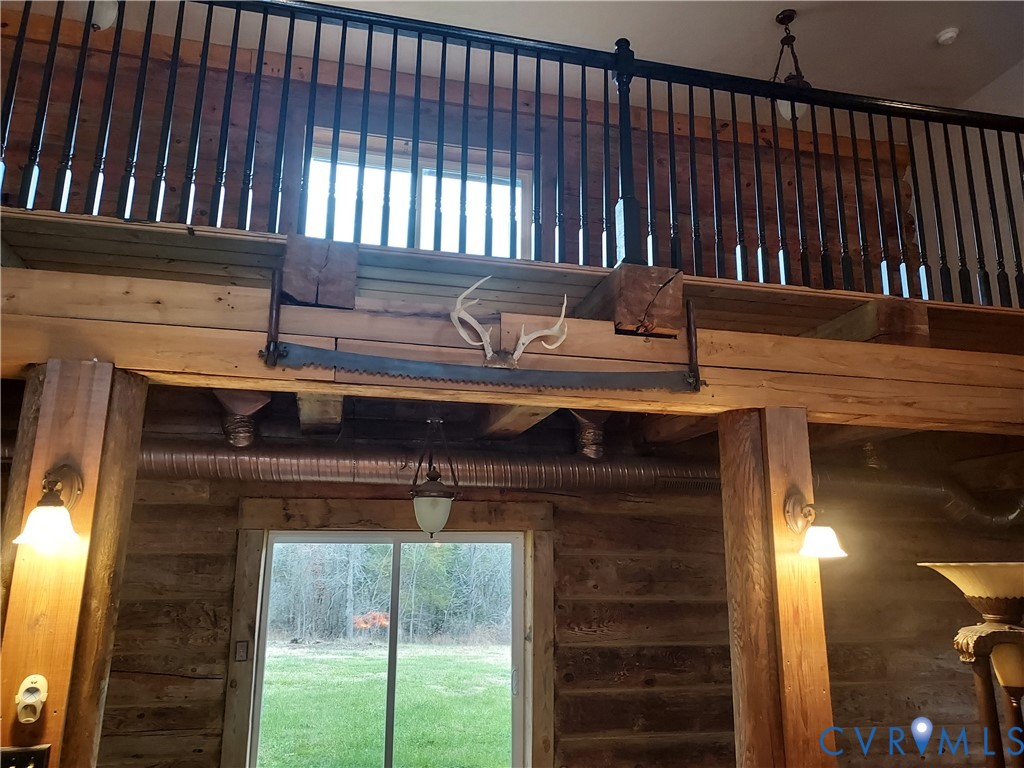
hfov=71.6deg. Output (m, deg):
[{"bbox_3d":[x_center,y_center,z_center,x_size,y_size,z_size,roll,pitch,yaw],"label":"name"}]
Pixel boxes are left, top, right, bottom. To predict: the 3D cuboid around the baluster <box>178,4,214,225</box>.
[{"bbox_3d":[-1.171,-1.024,2.655,0.031,0.925,0.031,4,-12,-12],"label":"baluster"}]

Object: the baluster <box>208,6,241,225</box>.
[{"bbox_3d":[-1.010,-0.970,2.530,0.034,0.886,0.034,4,-12,-13],"label":"baluster"}]

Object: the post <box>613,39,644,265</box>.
[{"bbox_3d":[0.472,-0.955,2.920,0.083,1.022,0.083,3,-12,-12],"label":"post"}]

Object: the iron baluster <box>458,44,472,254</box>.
[{"bbox_3d":[-0.179,-0.936,2.777,0.032,0.917,0.032,4,-12,-12],"label":"iron baluster"}]

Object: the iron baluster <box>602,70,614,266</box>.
[{"bbox_3d":[0.391,-0.886,2.887,0.032,0.873,0.032,3,-12,-12],"label":"iron baluster"}]

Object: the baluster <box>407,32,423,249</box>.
[{"bbox_3d":[-0.381,-0.981,2.817,0.031,0.951,0.031,4,-12,-12],"label":"baluster"}]

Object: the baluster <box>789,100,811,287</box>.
[{"bbox_3d":[1.277,-0.853,3.151,0.031,0.896,0.031,4,-12,-12],"label":"baluster"}]

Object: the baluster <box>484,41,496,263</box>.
[{"bbox_3d":[-0.083,-0.930,2.797,0.032,0.917,0.032,4,-12,-12],"label":"baluster"}]

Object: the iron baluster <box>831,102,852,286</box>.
[{"bbox_3d":[1.442,-0.820,3.119,0.032,0.878,0.032,4,-12,-12],"label":"iron baluster"}]

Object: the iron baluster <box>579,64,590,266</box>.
[{"bbox_3d":[0.284,-0.882,2.819,0.034,0.872,0.034,4,-12,-13],"label":"iron baluster"}]

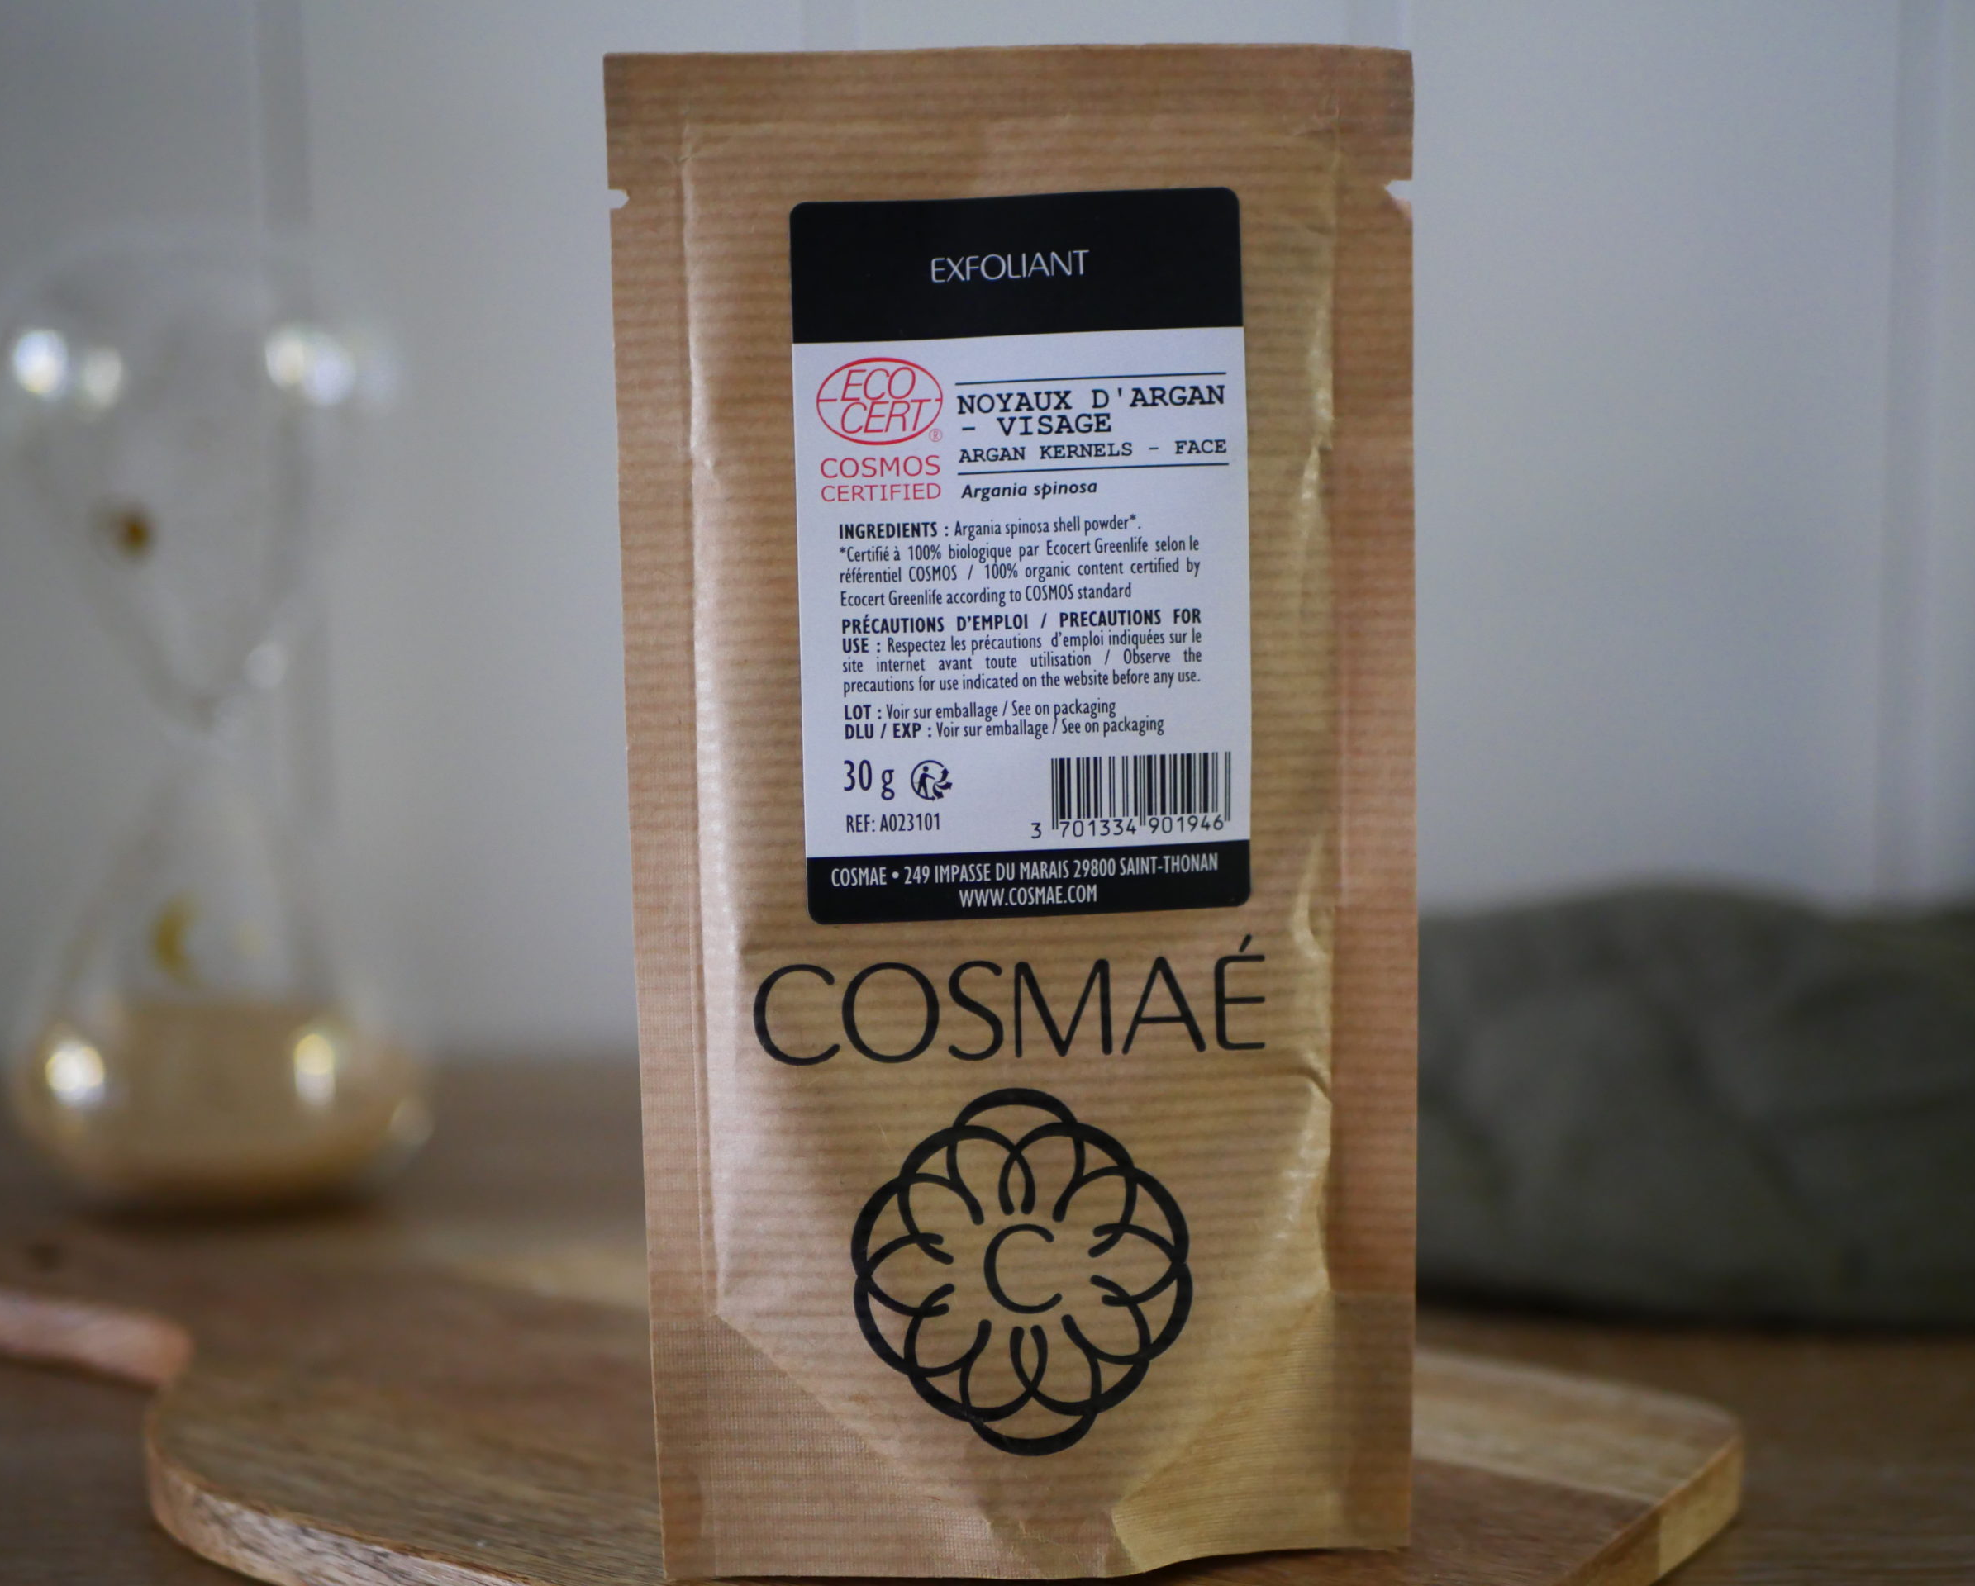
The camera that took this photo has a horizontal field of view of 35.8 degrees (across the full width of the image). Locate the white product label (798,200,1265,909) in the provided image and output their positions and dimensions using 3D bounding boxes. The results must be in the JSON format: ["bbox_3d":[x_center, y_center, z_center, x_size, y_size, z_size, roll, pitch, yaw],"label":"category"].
[{"bbox_3d":[0.005,-0.032,0.416,0.061,0.098,0.003,-2,7,-4],"label":"white product label"}]

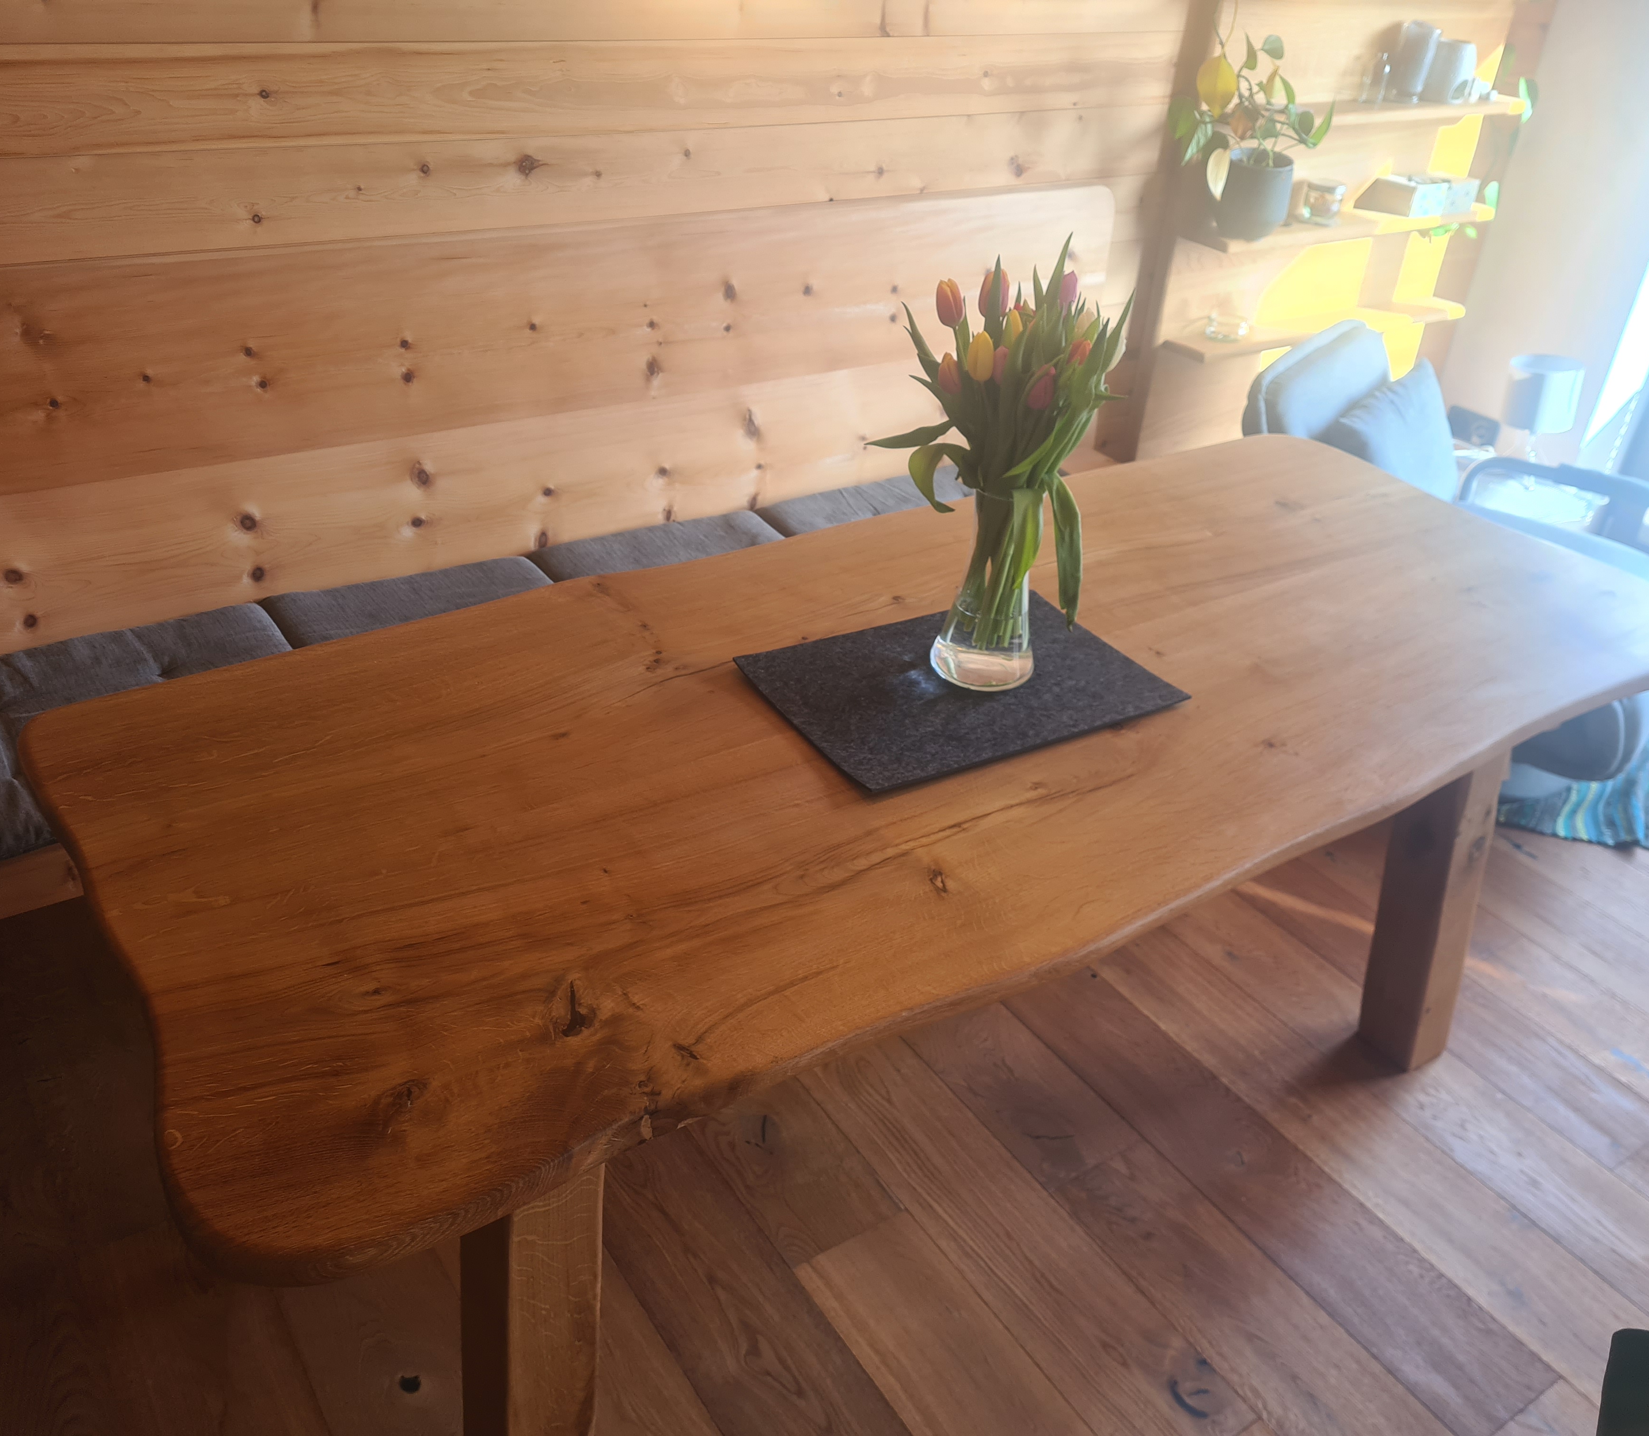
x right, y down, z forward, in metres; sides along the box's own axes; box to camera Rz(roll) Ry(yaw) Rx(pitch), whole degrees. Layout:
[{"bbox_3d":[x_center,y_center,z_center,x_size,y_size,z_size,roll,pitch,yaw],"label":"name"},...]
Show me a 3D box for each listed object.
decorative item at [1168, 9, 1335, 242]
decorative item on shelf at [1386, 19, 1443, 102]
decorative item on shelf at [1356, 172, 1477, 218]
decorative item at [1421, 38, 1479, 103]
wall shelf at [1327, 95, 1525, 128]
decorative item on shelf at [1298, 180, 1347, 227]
[{"bbox_3d":[0.852,-1.168,2.875,0.340,0.430,0.250,-16,37,-30],"label":"decorative item"},{"bbox_3d":[1.302,-1.445,3.184,0.088,0.154,0.088,-16,37,-30],"label":"decorative item on shelf"},{"bbox_3d":[1.421,-1.241,3.404,0.280,0.075,0.120,-16,37,-30],"label":"decorative item on shelf"},{"bbox_3d":[1.411,-1.461,3.253,0.085,0.125,0.085,-16,37,-30],"label":"decorative item"},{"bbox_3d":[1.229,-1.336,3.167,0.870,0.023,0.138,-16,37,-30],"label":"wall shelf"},{"bbox_3d":[1.101,-1.154,3.208,0.080,0.086,0.080,-16,37,-30],"label":"decorative item on shelf"}]

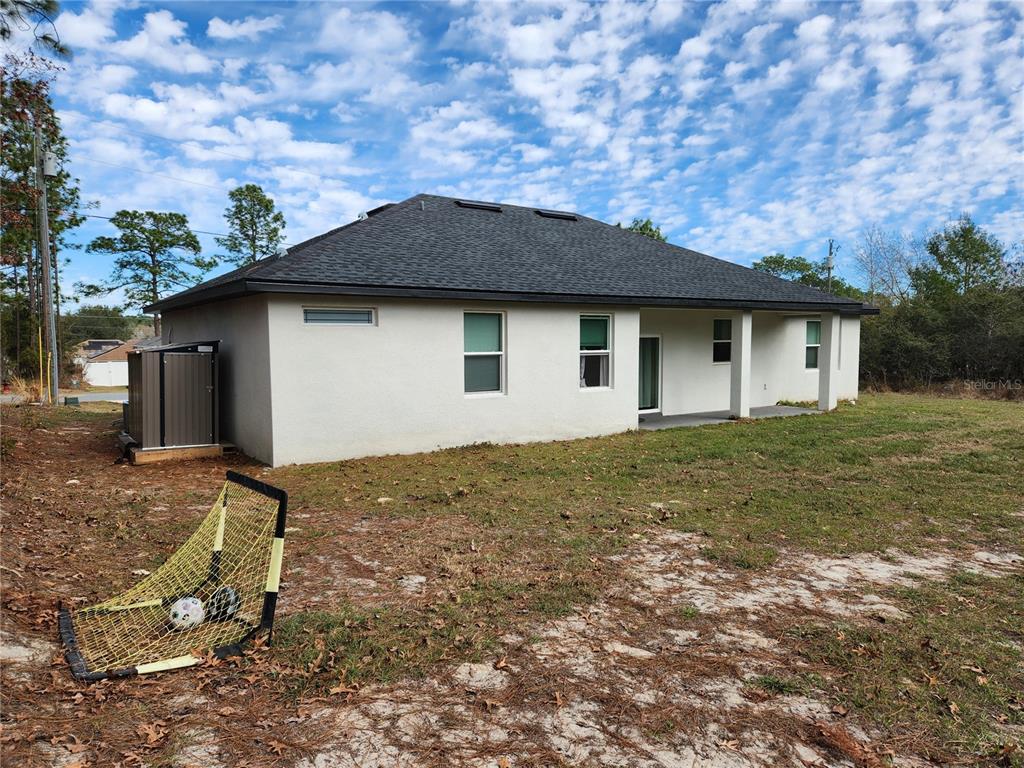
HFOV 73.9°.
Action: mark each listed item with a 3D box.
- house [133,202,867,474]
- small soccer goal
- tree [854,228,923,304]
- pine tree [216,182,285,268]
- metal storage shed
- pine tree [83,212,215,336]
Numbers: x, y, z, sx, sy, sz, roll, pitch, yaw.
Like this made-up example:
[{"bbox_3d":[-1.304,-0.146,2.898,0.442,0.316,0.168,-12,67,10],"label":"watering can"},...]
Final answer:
[{"bbox_3d":[-0.340,-2.396,22.340,19.420,5.650,16.820,-3,5,-33],"label":"house"},{"bbox_3d":[-2.210,1.070,4.350,1.100,0.900,1.260,-3,5,-33],"label":"small soccer goal"},{"bbox_3d":[19.372,-4.270,34.877,4.000,7.490,3.800,0,5,0],"label":"tree"},{"bbox_3d":[-24.490,-9.572,63.650,7.200,17.820,6.840,0,5,0],"label":"pine tree"},{"bbox_3d":[-6.008,0.169,12.081,1.250,1.900,1.950,-3,5,-33],"label":"metal storage shed"},{"bbox_3d":[-33.114,-8.076,61.758,12.000,15.090,11.400,0,5,0],"label":"pine tree"}]

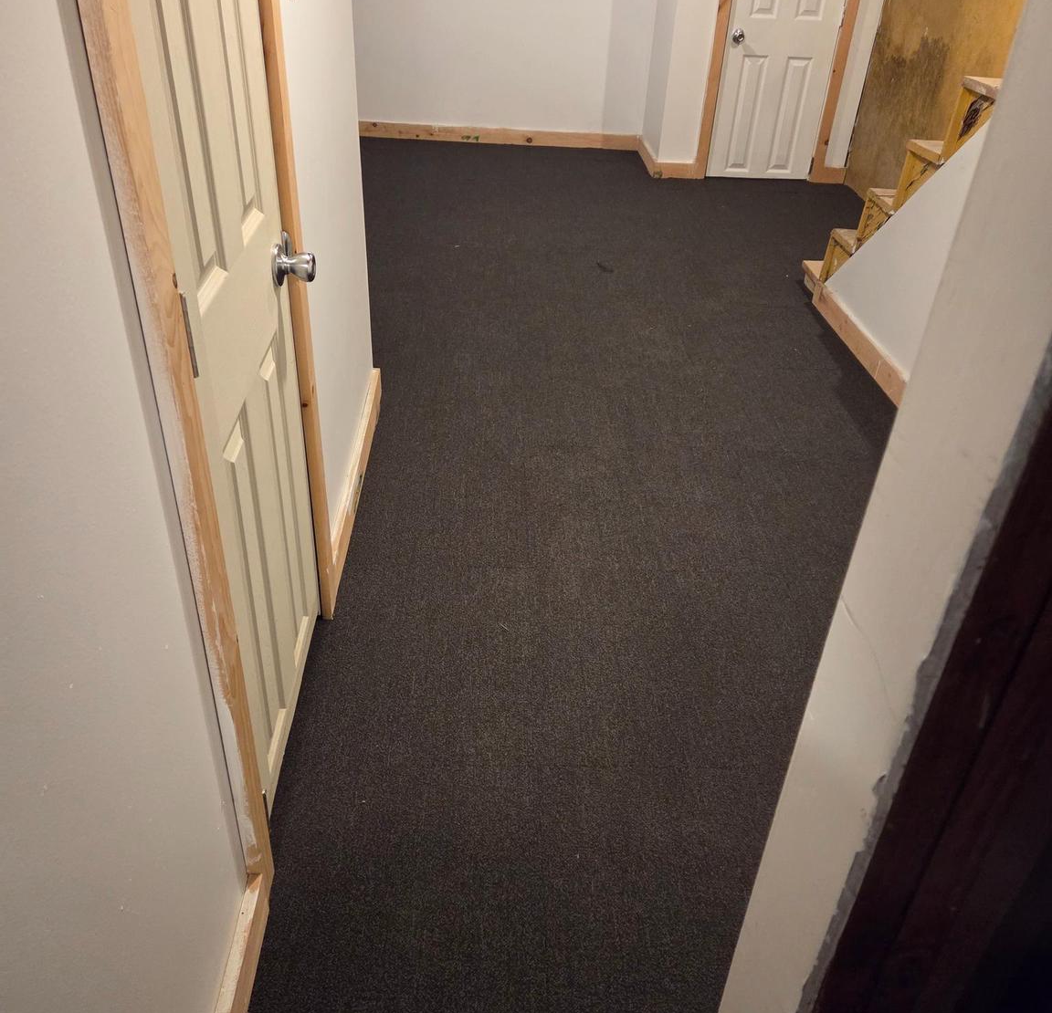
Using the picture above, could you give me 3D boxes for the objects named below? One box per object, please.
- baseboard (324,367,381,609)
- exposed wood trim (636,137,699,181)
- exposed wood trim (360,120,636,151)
[{"bbox_3d":[-0.464,-0.097,2.559,0.020,0.093,1.095,1,34,-3],"label":"baseboard"},{"bbox_3d":[0.870,-2.149,5.731,0.276,0.093,0.652,0,34,-4],"label":"exposed wood trim"},{"bbox_3d":[-0.195,-2.383,5.993,1.847,0.093,0.020,3,34,0],"label":"exposed wood trim"}]

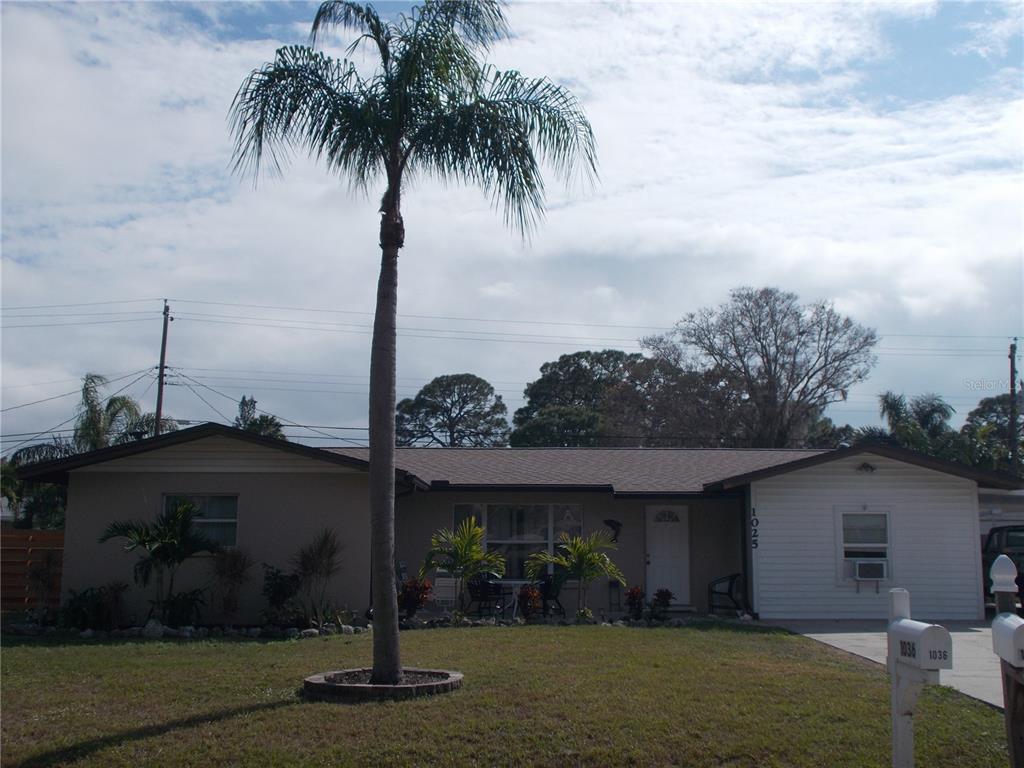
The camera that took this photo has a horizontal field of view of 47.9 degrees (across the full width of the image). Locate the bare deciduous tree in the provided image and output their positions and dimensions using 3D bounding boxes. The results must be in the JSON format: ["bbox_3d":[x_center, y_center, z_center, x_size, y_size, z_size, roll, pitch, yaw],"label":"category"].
[{"bbox_3d":[12.348,2.418,56.238,11.300,14.364,10.800,0,-8,0],"label":"bare deciduous tree"}]

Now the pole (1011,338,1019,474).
[{"bbox_3d":[18.738,2.956,42.829,0.380,9.446,0.360,2,-8,0],"label":"pole"}]

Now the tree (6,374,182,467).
[{"bbox_3d":[-14.871,3.433,40.413,5.700,7.474,5.500,0,-8,0],"label":"tree"}]

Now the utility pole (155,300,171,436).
[{"bbox_3d":[-13.505,2.176,43.625,0.420,10.895,0.380,2,-8,0],"label":"utility pole"}]

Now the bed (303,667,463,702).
[{"bbox_3d":[-1.367,3.173,12.222,1.720,0.160,1.720,0,-8,0],"label":"bed"}]

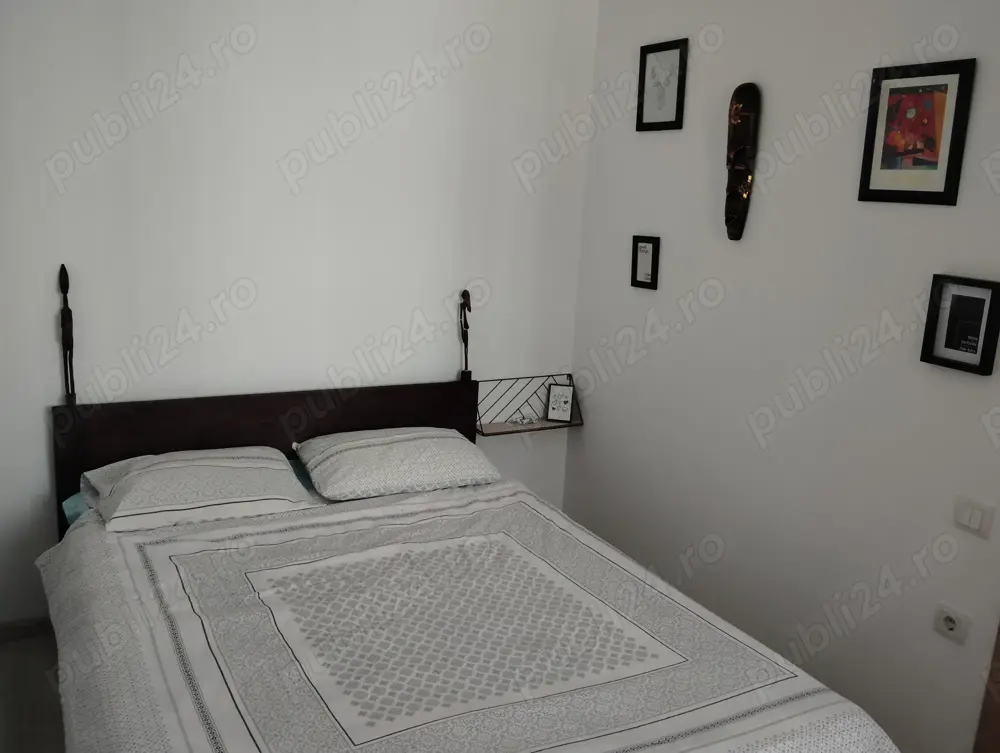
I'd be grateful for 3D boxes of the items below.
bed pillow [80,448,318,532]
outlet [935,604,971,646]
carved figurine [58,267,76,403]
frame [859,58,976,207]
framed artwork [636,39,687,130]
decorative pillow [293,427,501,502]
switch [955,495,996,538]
[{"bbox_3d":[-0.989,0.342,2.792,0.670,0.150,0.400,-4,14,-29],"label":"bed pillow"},{"bbox_3d":[1.195,0.658,2.217,0.014,0.080,0.084,-4,14,-29],"label":"outlet"},{"bbox_3d":[-1.384,-0.129,2.686,0.036,0.452,0.038,-4,14,-29],"label":"carved figurine"},{"bbox_3d":[1.098,-0.640,2.228,0.022,0.355,0.279,-4,14,-29],"label":"frame"},{"bbox_3d":[0.594,-1.066,3.090,0.018,0.305,0.244,-4,14,-29],"label":"framed artwork"},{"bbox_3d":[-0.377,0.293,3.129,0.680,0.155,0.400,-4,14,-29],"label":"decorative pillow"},{"bbox_3d":[1.213,0.362,2.150,0.012,0.083,0.088,-4,14,-29],"label":"switch"}]

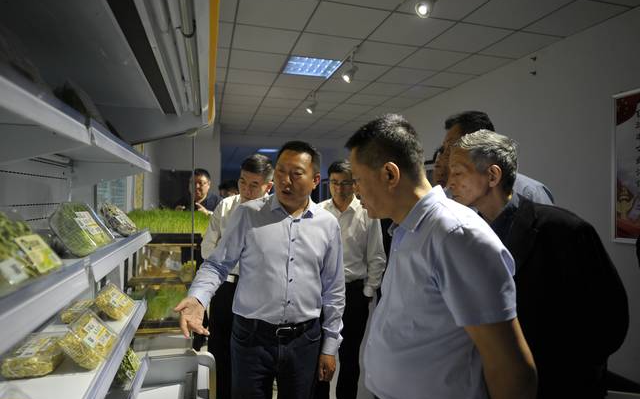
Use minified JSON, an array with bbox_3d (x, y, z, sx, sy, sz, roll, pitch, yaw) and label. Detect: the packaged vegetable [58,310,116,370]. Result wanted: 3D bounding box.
[{"bbox_3d":[-0.623,0.377,1.097,0.048,0.117,0.183,-44,11,-11],"label":"packaged vegetable"}]

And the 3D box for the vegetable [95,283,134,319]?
[{"bbox_3d":[-0.748,0.377,1.478,0.117,0.046,0.183,45,-11,-11],"label":"vegetable"}]

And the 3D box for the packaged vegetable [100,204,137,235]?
[{"bbox_3d":[-0.720,0.079,1.443,0.036,0.117,0.183,-41,10,-12],"label":"packaged vegetable"}]

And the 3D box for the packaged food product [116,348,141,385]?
[{"bbox_3d":[-0.737,0.629,1.525,0.055,0.120,0.180,-30,8,-14],"label":"packaged food product"}]

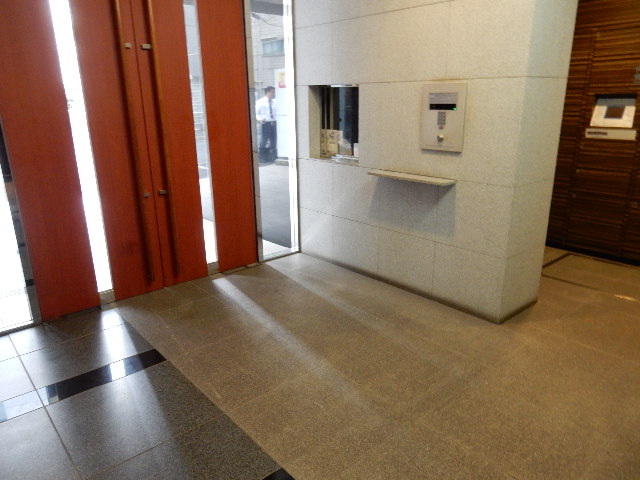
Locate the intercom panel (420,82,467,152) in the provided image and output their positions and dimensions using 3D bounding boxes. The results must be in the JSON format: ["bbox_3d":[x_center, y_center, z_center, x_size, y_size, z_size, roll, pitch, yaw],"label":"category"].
[{"bbox_3d":[0.744,-0.746,2.829,0.025,0.403,0.300,-15,22,-39],"label":"intercom panel"}]

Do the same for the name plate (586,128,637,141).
[{"bbox_3d":[2.320,-0.843,3.701,0.020,0.073,0.360,-15,22,-39],"label":"name plate"}]

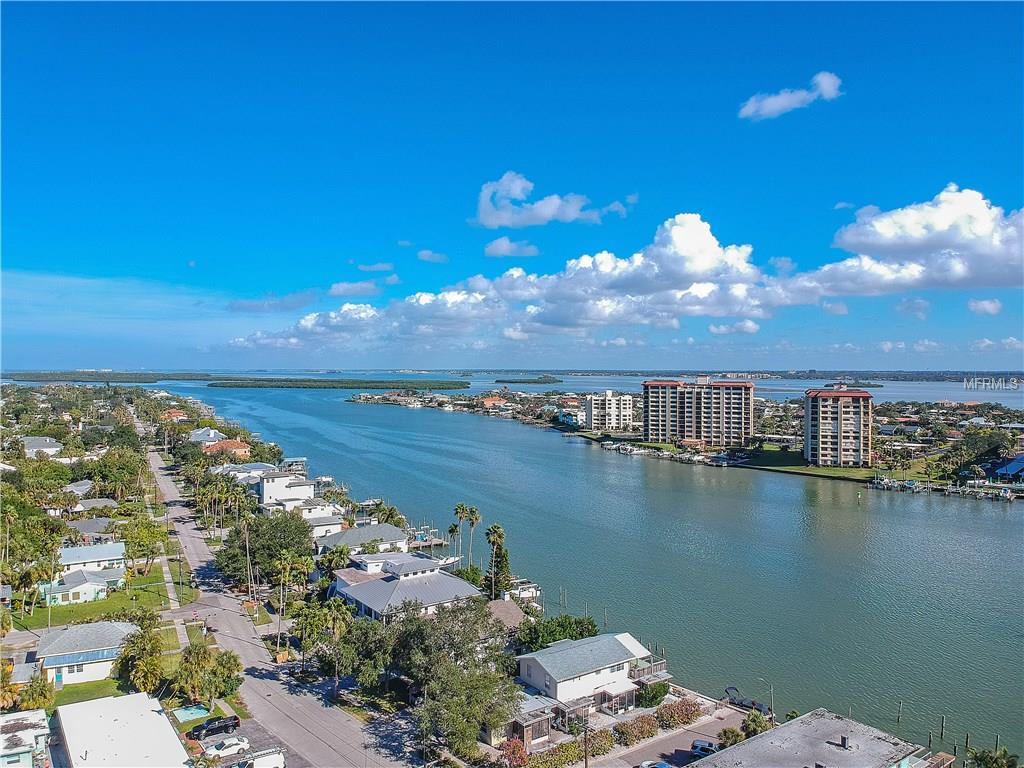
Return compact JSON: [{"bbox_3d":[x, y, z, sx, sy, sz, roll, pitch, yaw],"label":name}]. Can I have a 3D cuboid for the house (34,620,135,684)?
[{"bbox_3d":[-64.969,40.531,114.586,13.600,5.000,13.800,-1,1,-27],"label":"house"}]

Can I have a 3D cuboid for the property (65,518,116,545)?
[{"bbox_3d":[-111.208,38.879,195.569,11.000,4.800,15.000,-1,1,-27],"label":"property"}]

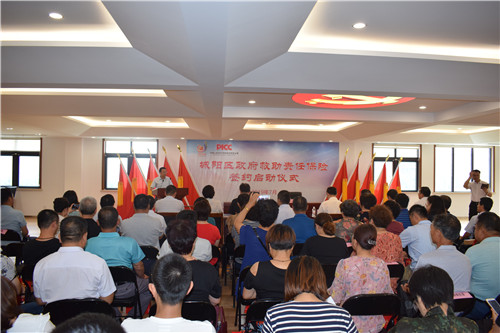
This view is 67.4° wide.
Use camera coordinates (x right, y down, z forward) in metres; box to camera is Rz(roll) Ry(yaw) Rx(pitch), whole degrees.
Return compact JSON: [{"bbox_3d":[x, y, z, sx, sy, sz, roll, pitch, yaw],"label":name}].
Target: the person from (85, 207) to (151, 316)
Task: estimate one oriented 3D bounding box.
[{"bbox_3d":[-1.250,0.994,3.620,0.540,1.270,0.780,1,-1,-3],"label":"person"}]

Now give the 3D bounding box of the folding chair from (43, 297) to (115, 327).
[{"bbox_3d":[-1.066,1.229,2.530,0.460,0.790,0.480,1,-1,-1],"label":"folding chair"}]

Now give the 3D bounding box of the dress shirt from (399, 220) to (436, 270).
[{"bbox_3d":[1.665,0.830,3.750,0.480,0.600,0.380,1,-1,-25],"label":"dress shirt"}]

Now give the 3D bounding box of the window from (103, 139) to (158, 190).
[{"bbox_3d":[-4.048,-0.052,12.750,1.860,1.740,0.150,1,-1,-5],"label":"window"}]

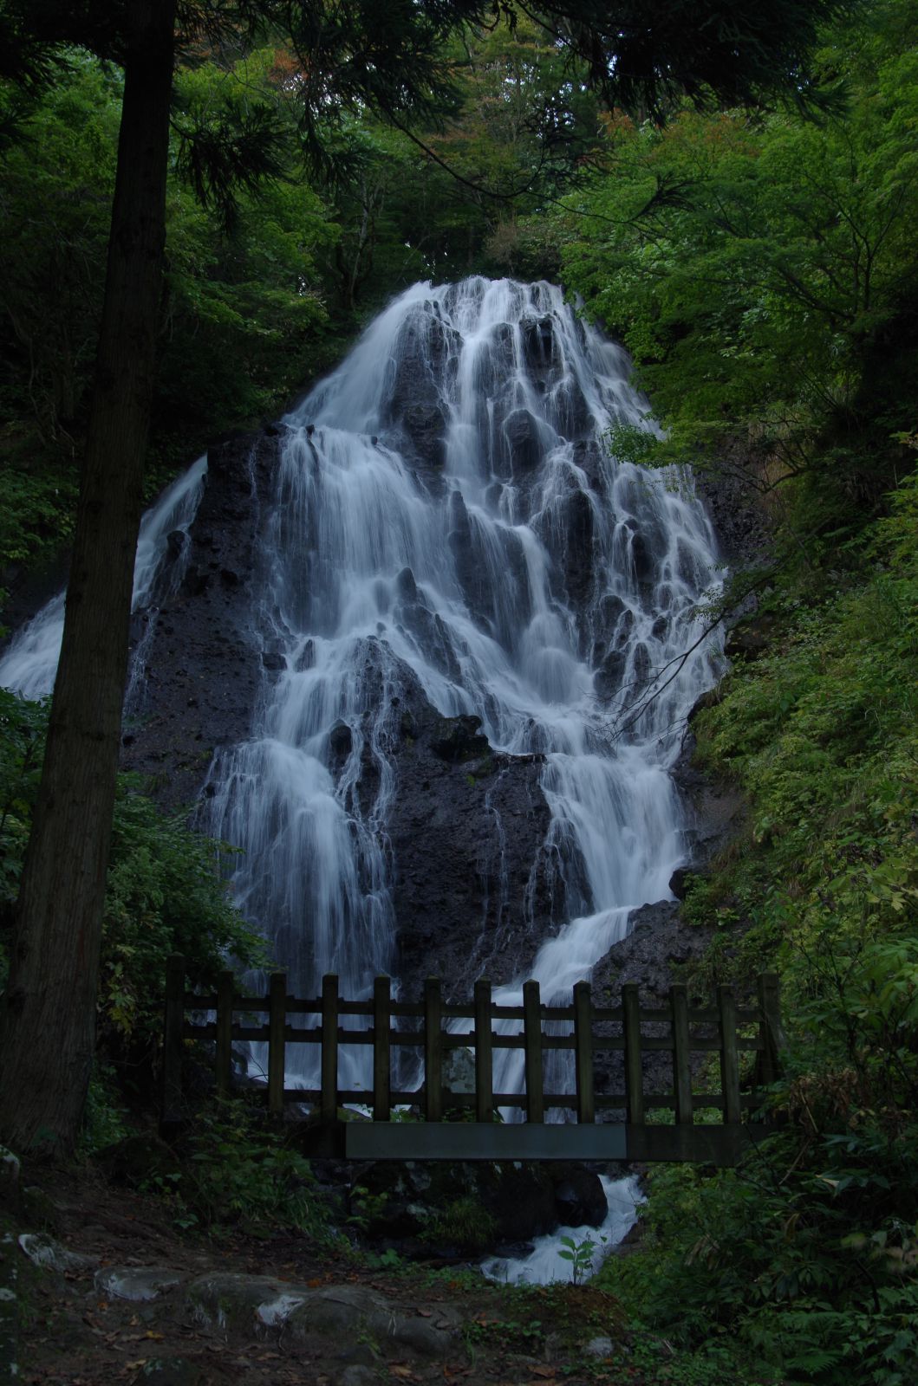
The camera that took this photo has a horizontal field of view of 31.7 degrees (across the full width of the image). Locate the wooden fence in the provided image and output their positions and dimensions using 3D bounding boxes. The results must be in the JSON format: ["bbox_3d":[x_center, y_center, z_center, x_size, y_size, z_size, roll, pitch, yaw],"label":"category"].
[{"bbox_3d":[0.186,2.751,12.026,4.736,1.440,0.170,3,-21,-10],"label":"wooden fence"}]

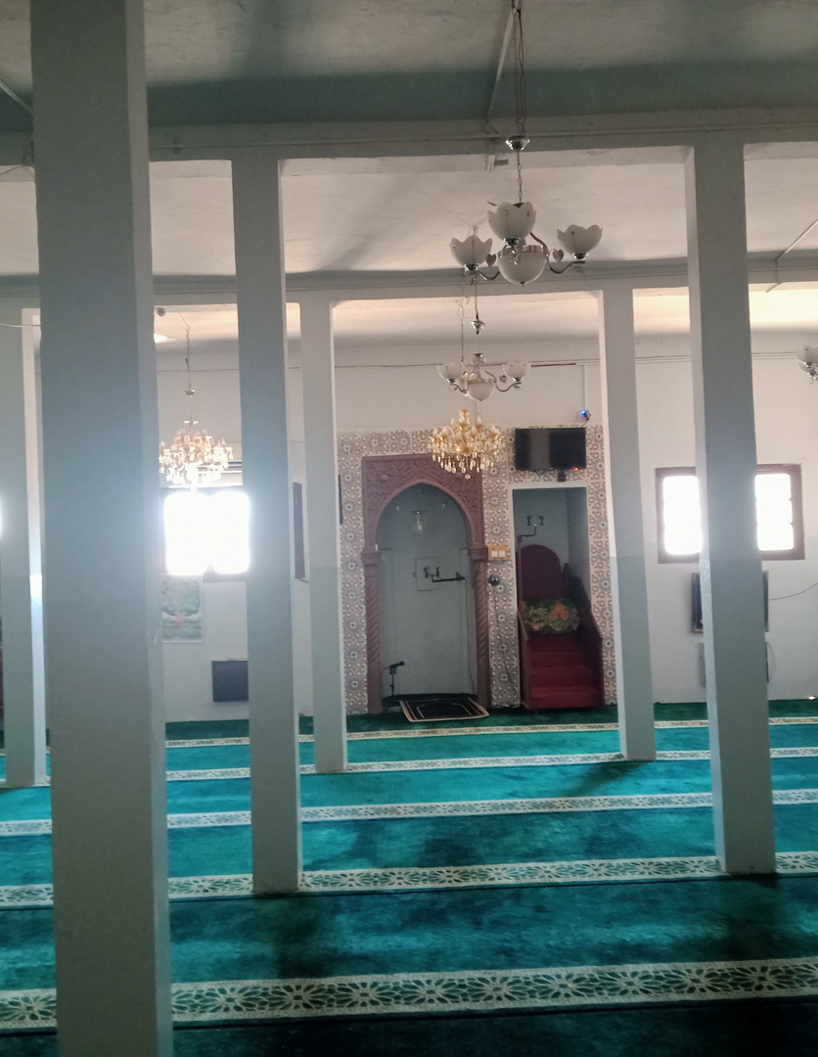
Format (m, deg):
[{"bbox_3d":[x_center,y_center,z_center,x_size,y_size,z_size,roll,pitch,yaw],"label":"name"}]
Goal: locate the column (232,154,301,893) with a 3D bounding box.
[{"bbox_3d":[-0.652,-0.028,5.271,0.210,3.338,0.213,-2,-1,-1],"label":"column"}]

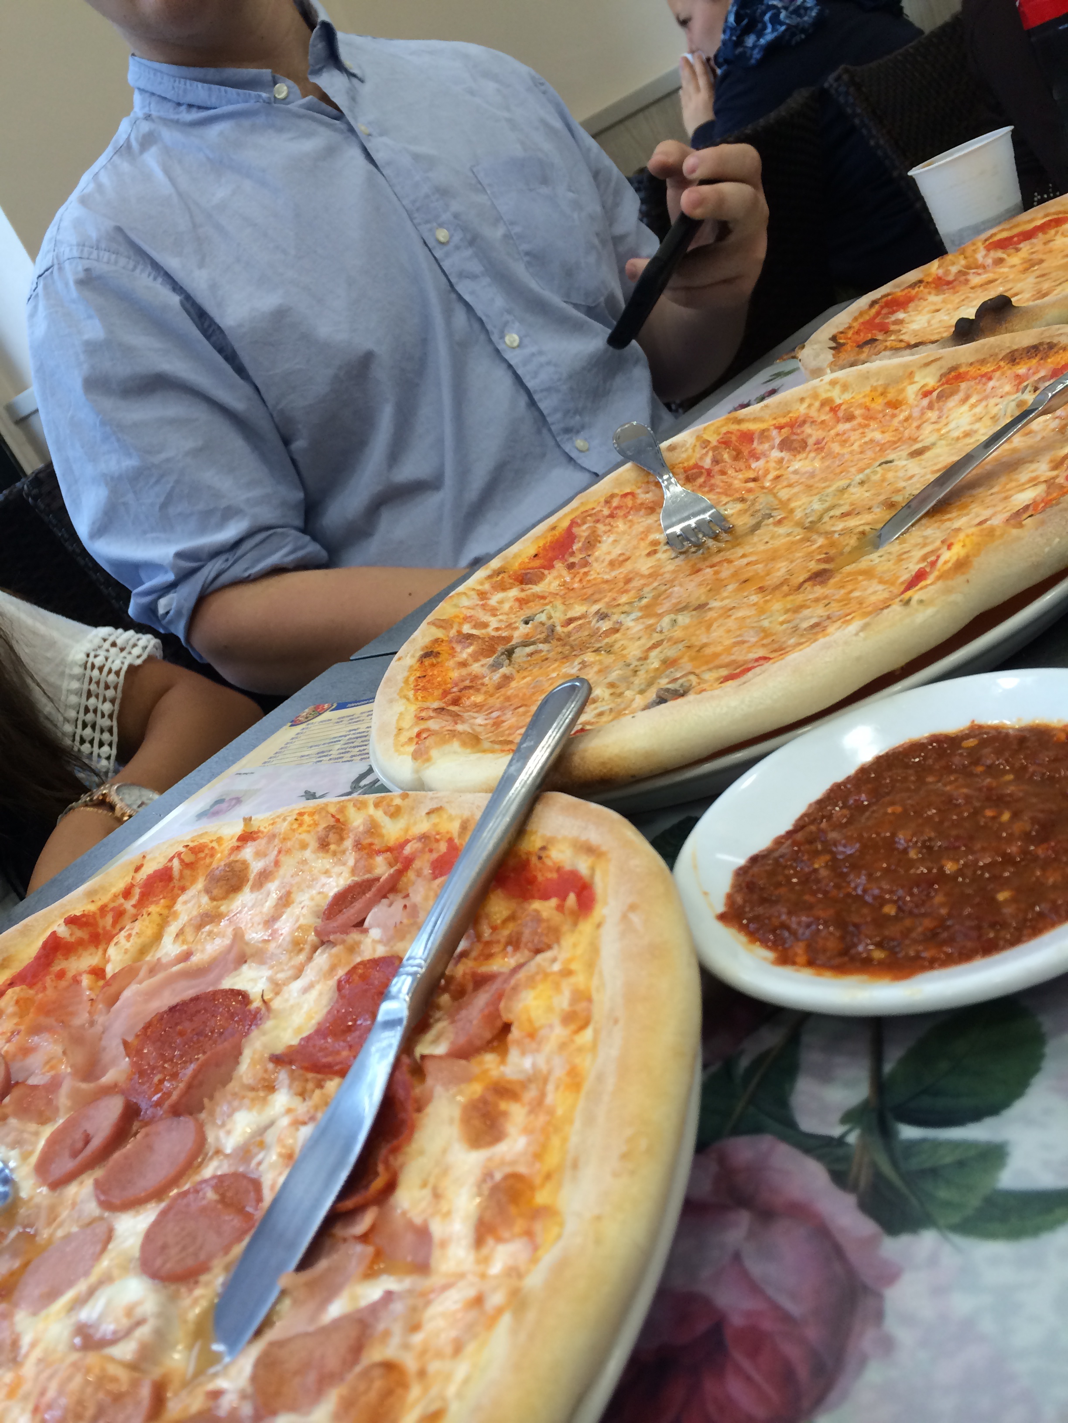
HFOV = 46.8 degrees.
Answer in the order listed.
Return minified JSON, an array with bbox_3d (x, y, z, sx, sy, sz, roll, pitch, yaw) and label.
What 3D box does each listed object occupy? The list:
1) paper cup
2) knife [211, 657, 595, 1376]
[{"bbox_3d":[0.287,-0.329,0.798,0.066,0.074,0.066,-23,23,10],"label":"paper cup"},{"bbox_3d":[-0.023,0.059,0.311,0.019,0.010,0.209,-11,35,35],"label":"knife"}]

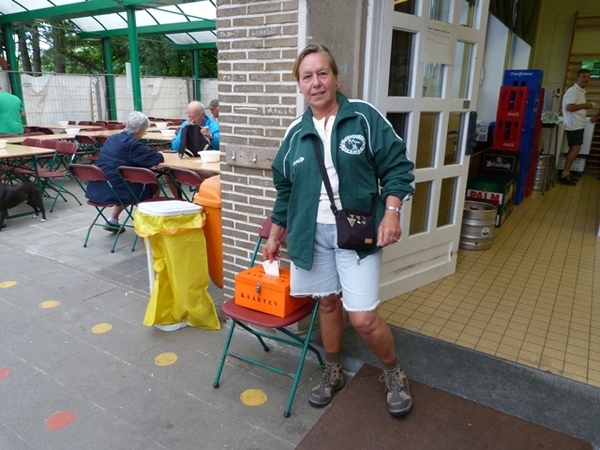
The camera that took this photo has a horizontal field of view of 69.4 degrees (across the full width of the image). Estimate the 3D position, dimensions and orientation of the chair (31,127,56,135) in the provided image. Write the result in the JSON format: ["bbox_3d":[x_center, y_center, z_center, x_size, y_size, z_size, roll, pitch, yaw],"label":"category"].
[{"bbox_3d":[-5.559,-1.776,9.589,0.460,0.790,0.500,11,18,31],"label":"chair"}]

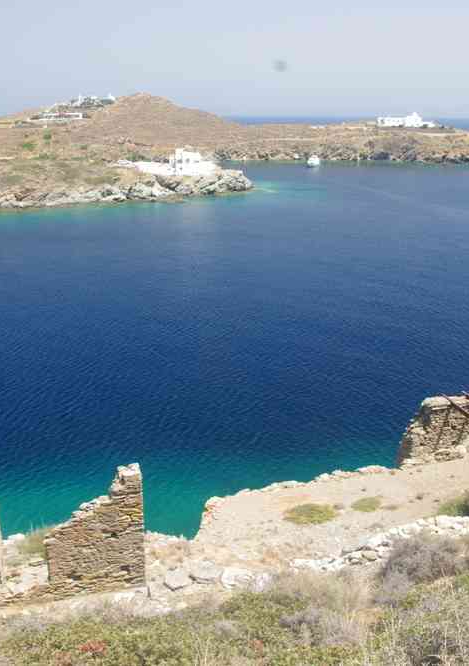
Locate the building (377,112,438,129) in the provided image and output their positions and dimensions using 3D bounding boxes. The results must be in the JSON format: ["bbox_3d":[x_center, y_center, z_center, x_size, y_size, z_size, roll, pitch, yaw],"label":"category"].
[{"bbox_3d":[89.712,-110.515,389.638,30.000,8.000,11.000,2,16,6],"label":"building"}]

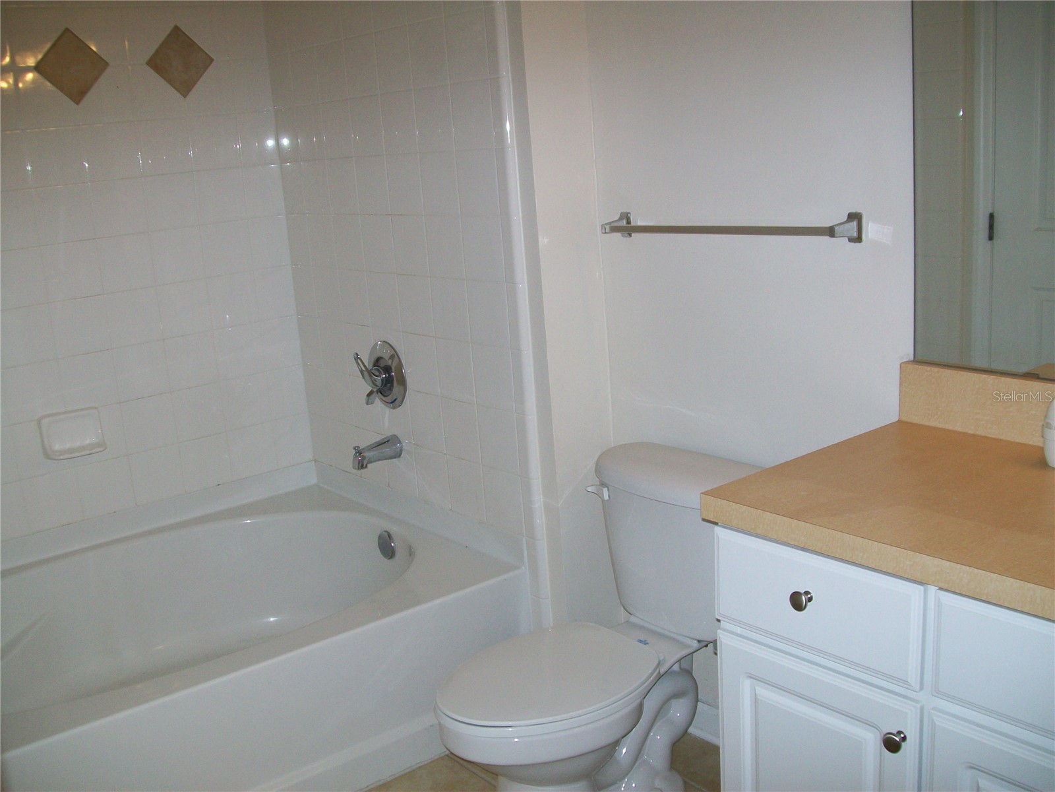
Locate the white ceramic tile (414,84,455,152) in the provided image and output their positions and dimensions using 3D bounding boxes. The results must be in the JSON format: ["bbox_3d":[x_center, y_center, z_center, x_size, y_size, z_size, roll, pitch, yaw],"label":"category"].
[{"bbox_3d":[-0.221,-0.665,2.638,0.010,0.152,0.152,-15,17,-38],"label":"white ceramic tile"}]

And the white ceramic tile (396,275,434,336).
[{"bbox_3d":[-0.285,-0.234,2.827,0.009,0.151,0.151,-15,17,-37],"label":"white ceramic tile"}]

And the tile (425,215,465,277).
[{"bbox_3d":[-0.200,-0.367,2.708,0.010,0.152,0.152,-15,17,-38],"label":"tile"}]

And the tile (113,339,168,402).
[{"bbox_3d":[-1.078,-0.071,3.065,0.152,0.152,0.009,-15,17,-37],"label":"tile"}]

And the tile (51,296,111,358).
[{"bbox_3d":[-1.203,-0.186,2.951,0.151,0.151,0.009,-15,17,-37],"label":"tile"}]

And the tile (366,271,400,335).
[{"bbox_3d":[-0.393,-0.253,2.980,0.010,0.151,0.152,-14,17,-38],"label":"tile"}]

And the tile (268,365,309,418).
[{"bbox_3d":[-0.737,-0.013,3.388,0.123,0.151,0.010,-14,17,-38],"label":"tile"}]

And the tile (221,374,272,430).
[{"bbox_3d":[-0.850,0.017,3.311,0.152,0.152,0.010,-15,17,-38],"label":"tile"}]

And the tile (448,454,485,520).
[{"bbox_3d":[-0.153,0.234,2.792,0.010,0.152,0.152,-15,17,-37],"label":"tile"}]

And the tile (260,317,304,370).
[{"bbox_3d":[-0.748,-0.160,3.330,0.121,0.152,0.009,-15,17,-37],"label":"tile"}]

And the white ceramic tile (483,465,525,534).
[{"bbox_3d":[-0.056,0.256,2.695,0.010,0.152,0.152,-15,17,-37],"label":"white ceramic tile"}]

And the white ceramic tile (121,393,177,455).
[{"bbox_3d":[-1.068,0.076,3.100,0.152,0.152,0.009,-15,17,-37],"label":"white ceramic tile"}]

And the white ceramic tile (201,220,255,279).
[{"bbox_3d":[-0.874,-0.427,3.188,0.151,0.151,0.009,-15,17,-37],"label":"white ceramic tile"}]

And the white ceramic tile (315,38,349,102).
[{"bbox_3d":[-0.518,-0.862,2.925,0.009,0.151,0.151,-15,17,-37],"label":"white ceramic tile"}]

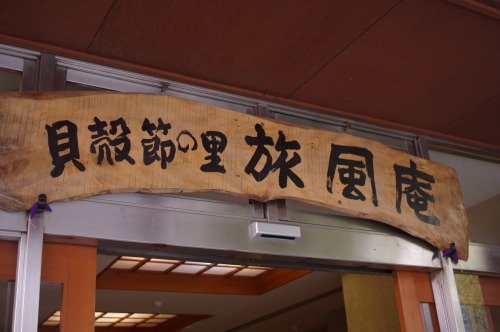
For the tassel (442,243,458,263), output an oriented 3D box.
[{"bbox_3d":[0.982,0.426,3.126,0.070,0.088,0.035,9,-26,-29],"label":"tassel"}]

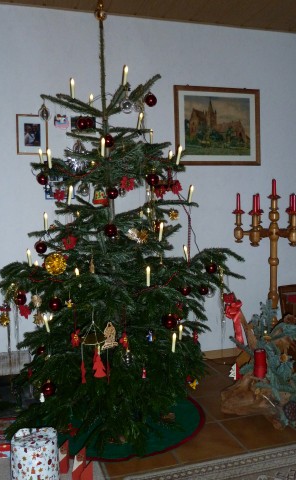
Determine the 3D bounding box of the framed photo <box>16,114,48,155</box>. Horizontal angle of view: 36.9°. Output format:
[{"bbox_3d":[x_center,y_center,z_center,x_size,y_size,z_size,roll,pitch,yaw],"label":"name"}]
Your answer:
[{"bbox_3d":[-0.761,-0.695,2.940,0.202,0.266,0.018,-3,2,-17],"label":"framed photo"}]

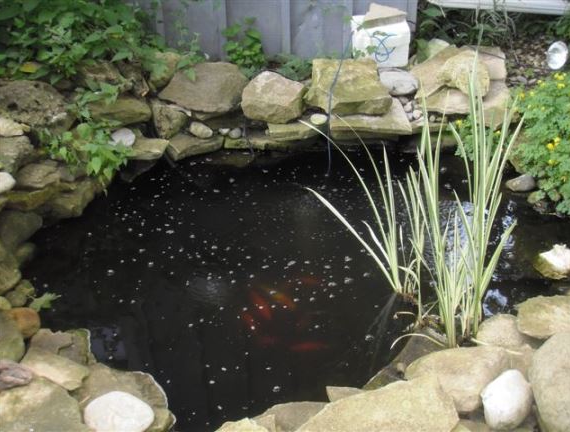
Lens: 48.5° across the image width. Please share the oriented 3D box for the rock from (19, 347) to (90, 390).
[{"bbox_3d":[-0.684,0.457,1.883,0.201,0.052,0.113,12,29,25],"label":"rock"}]

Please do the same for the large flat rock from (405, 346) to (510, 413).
[{"bbox_3d":[0.474,0.449,1.757,0.290,0.130,0.220,-1,24,0],"label":"large flat rock"}]

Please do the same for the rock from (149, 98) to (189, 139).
[{"bbox_3d":[-0.703,-0.590,3.813,0.206,0.196,0.165,-8,27,-13],"label":"rock"}]

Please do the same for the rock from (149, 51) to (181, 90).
[{"bbox_3d":[-0.756,-0.910,4.000,0.196,0.206,0.185,-8,27,-13],"label":"rock"}]

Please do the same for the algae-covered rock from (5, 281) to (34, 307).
[{"bbox_3d":[-0.924,0.271,2.208,0.100,0.080,0.100,-1,24,0],"label":"algae-covered rock"}]

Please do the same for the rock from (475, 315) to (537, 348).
[{"bbox_3d":[0.708,0.379,2.040,0.170,0.113,0.144,-1,26,0],"label":"rock"}]

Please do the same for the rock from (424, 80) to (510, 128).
[{"bbox_3d":[1.157,-0.717,4.032,0.540,0.160,0.380,-1,24,0],"label":"rock"}]

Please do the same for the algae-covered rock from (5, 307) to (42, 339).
[{"bbox_3d":[-0.957,0.391,2.317,0.117,0.090,0.105,-24,37,-34],"label":"algae-covered rock"}]

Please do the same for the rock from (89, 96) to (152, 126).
[{"bbox_3d":[-1.012,-0.649,3.888,0.370,0.140,0.250,-5,24,-9],"label":"rock"}]

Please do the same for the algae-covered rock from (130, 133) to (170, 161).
[{"bbox_3d":[-0.787,-0.391,3.594,0.250,0.075,0.170,-9,31,-13],"label":"algae-covered rock"}]

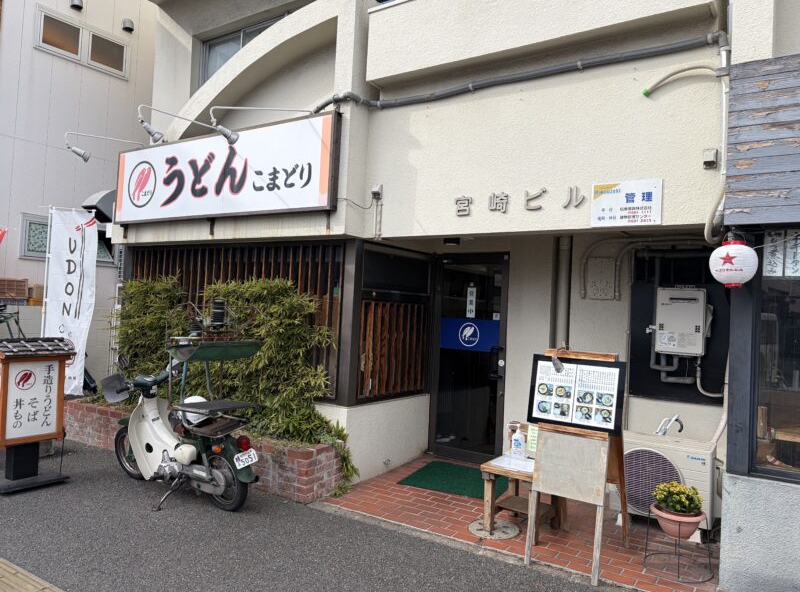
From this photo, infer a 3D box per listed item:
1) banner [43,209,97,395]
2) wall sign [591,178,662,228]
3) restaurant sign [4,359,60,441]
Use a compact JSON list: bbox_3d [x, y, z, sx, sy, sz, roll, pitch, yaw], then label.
[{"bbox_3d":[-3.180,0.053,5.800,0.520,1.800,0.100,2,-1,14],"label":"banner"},{"bbox_3d":[1.530,-0.633,4.073,0.457,0.305,0.030,2,-2,34],"label":"wall sign"},{"bbox_3d":[-3.048,0.858,4.972,0.060,0.615,0.385,1,-1,36],"label":"restaurant sign"}]

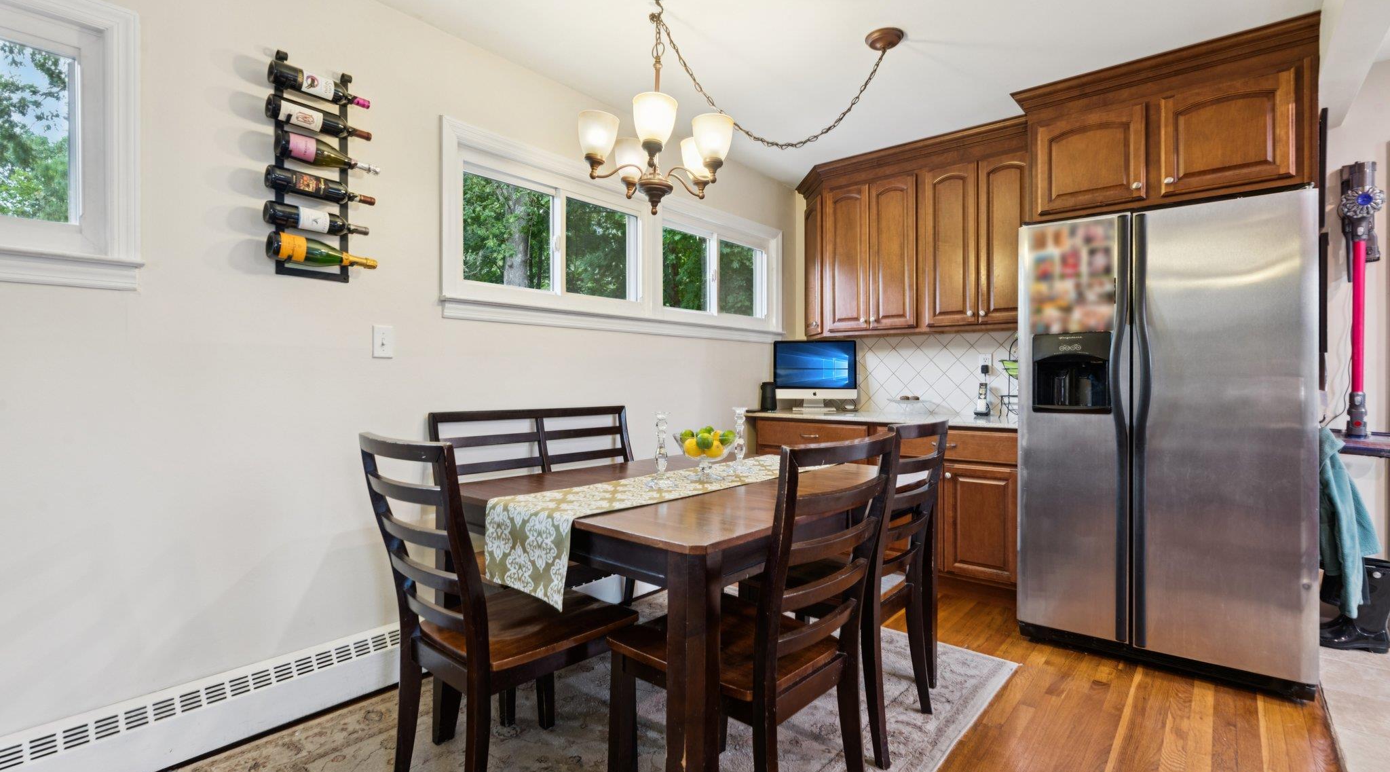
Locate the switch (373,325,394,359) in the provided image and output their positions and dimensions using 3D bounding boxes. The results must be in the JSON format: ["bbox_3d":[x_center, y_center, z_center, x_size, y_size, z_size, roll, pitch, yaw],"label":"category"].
[{"bbox_3d":[-1.127,-0.159,2.243,0.018,0.116,0.070,0,0,41],"label":"switch"}]

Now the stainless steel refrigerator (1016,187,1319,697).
[{"bbox_3d":[1.967,0.206,2.622,0.902,1.749,0.860,0,0,41],"label":"stainless steel refrigerator"}]

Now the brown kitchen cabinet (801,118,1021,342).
[{"bbox_3d":[1.246,-0.856,3.785,1.584,1.089,0.341,0,0,41],"label":"brown kitchen cabinet"}]

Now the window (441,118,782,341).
[{"bbox_3d":[-0.197,-0.670,3.348,0.100,0.781,2.466,0,0,41],"label":"window"}]

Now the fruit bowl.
[{"bbox_3d":[0.032,0.231,2.152,0.222,0.170,0.222,0,0,0],"label":"fruit bowl"}]

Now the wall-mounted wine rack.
[{"bbox_3d":[-1.229,-0.703,2.042,0.120,0.696,0.302,0,0,41],"label":"wall-mounted wine rack"}]

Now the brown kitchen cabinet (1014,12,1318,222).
[{"bbox_3d":[2.121,-1.088,2.857,1.040,0.616,0.611,0,0,41],"label":"brown kitchen cabinet"}]

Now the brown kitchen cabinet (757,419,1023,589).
[{"bbox_3d":[1.169,0.612,3.670,1.573,0.827,0.611,0,0,41],"label":"brown kitchen cabinet"}]

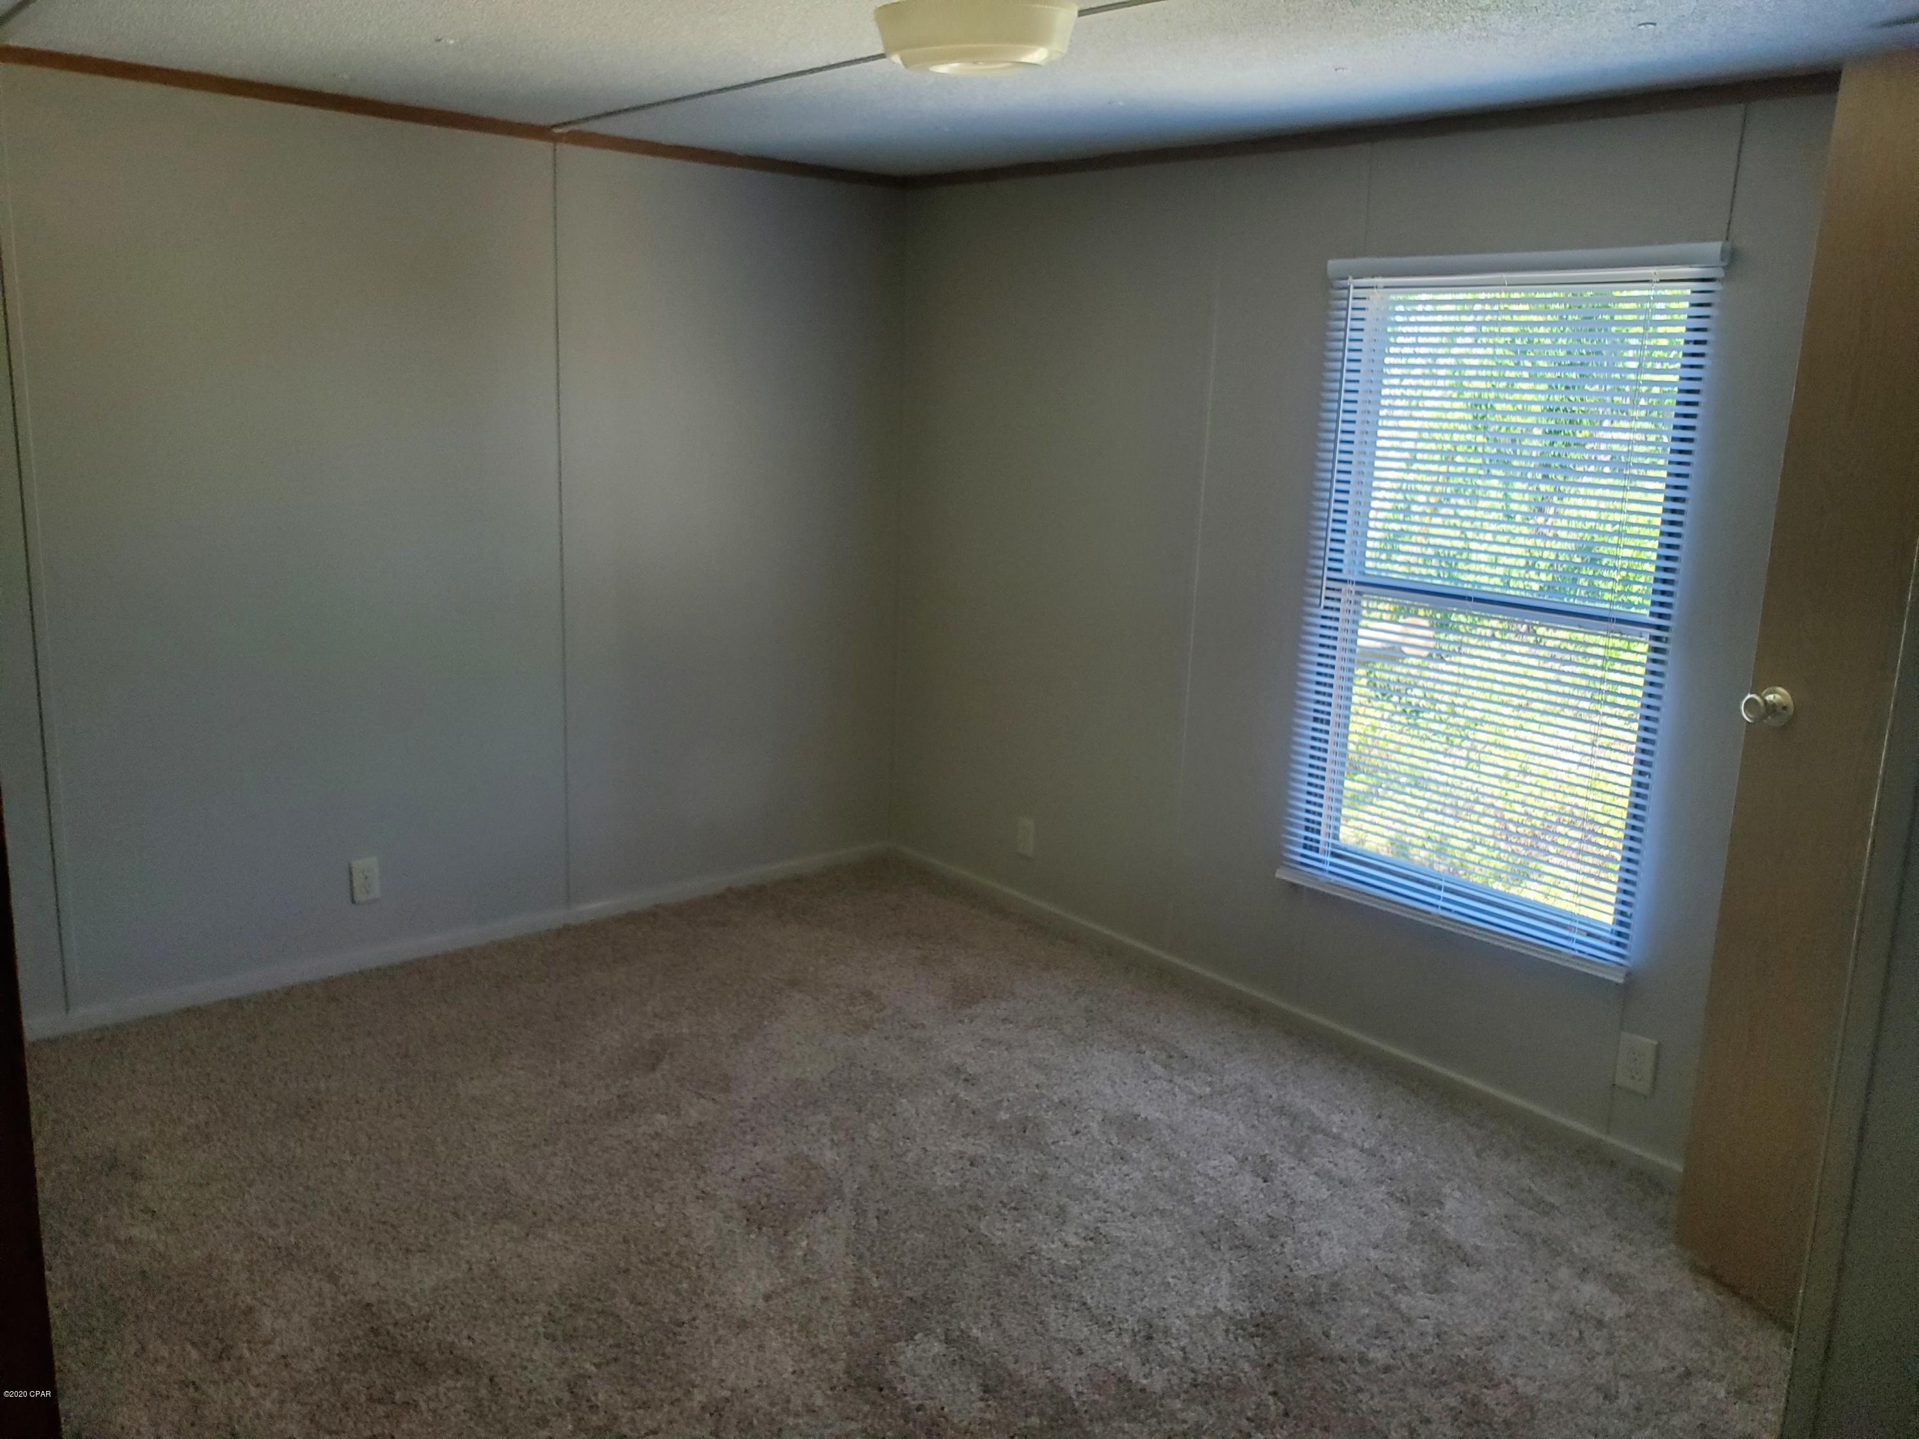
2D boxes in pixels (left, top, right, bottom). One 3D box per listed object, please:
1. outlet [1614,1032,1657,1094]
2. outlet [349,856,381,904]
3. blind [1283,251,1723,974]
[{"bbox_3d":[1.390,0.707,2.955,0.010,0.116,0.073,-8,16,-39],"label":"outlet"},{"bbox_3d":[-1.535,0.416,3.728,0.071,0.115,0.010,-8,16,-39],"label":"outlet"},{"bbox_3d":[1.107,-0.248,3.110,0.050,1.445,0.860,-8,16,-39],"label":"blind"}]

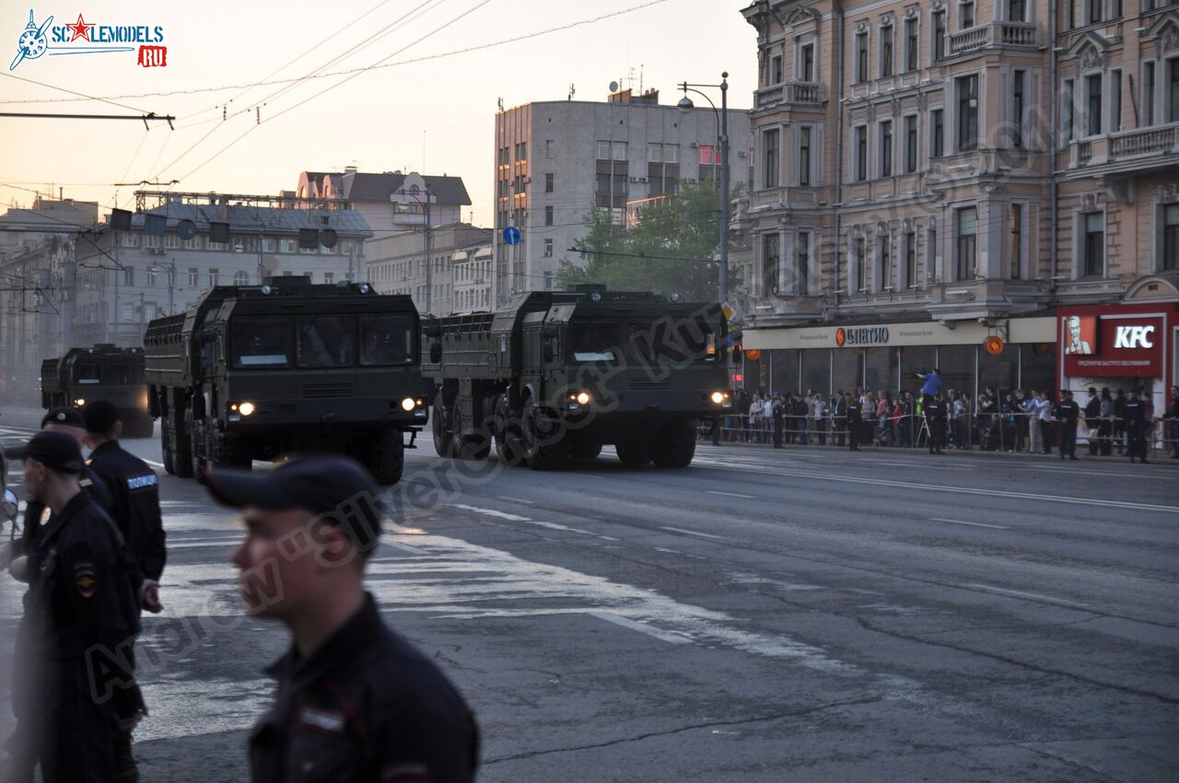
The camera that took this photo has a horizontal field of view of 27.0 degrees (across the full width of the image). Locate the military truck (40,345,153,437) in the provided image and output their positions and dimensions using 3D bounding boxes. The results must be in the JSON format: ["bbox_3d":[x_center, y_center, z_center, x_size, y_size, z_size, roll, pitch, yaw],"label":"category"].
[{"bbox_3d":[-18.400,0.000,92.000,3.100,3.300,13.000,1,0,-17],"label":"military truck"}]

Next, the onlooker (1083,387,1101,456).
[{"bbox_3d":[13.500,0.810,65.700,0.380,1.800,0.480,0,0,-22],"label":"onlooker"}]

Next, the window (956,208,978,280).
[{"bbox_3d":[12.070,-4.700,78.250,0.220,2.380,1.300,1,0,-20],"label":"window"}]

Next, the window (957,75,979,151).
[{"bbox_3d":[12.142,-8.888,78.292,0.250,2.420,1.420,1,0,-19],"label":"window"}]

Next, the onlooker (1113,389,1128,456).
[{"bbox_3d":[14.265,0.829,65.900,0.360,1.781,0.500,1,0,-18],"label":"onlooker"}]

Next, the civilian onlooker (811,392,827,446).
[{"bbox_3d":[7.885,0.954,84.000,0.550,1.782,0.420,1,0,20],"label":"civilian onlooker"}]

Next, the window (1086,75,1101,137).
[{"bbox_3d":[15.499,-8.658,74.968,0.250,2.050,0.980,1,0,-19],"label":"window"}]

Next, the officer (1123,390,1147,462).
[{"bbox_3d":[14.394,1.008,64.700,0.580,1.749,0.400,1,0,34],"label":"officer"}]

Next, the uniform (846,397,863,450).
[{"bbox_3d":[8.330,1.030,77.000,0.340,1.680,0.530,0,0,-42],"label":"uniform"}]

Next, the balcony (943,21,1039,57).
[{"bbox_3d":[12.867,-11.095,78.475,1.666,0.935,3.272,1,0,-19],"label":"balcony"}]

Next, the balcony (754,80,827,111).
[{"bbox_3d":[7.540,-10.900,92.200,1.600,1.050,3.050,1,0,-20],"label":"balcony"}]

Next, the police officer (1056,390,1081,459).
[{"bbox_3d":[12.600,0.950,64.500,0.350,1.700,0.550,0,0,-43],"label":"police officer"}]

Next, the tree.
[{"bbox_3d":[3.002,-4.417,130.000,9.200,13.300,9.600,1,0,-19],"label":"tree"}]

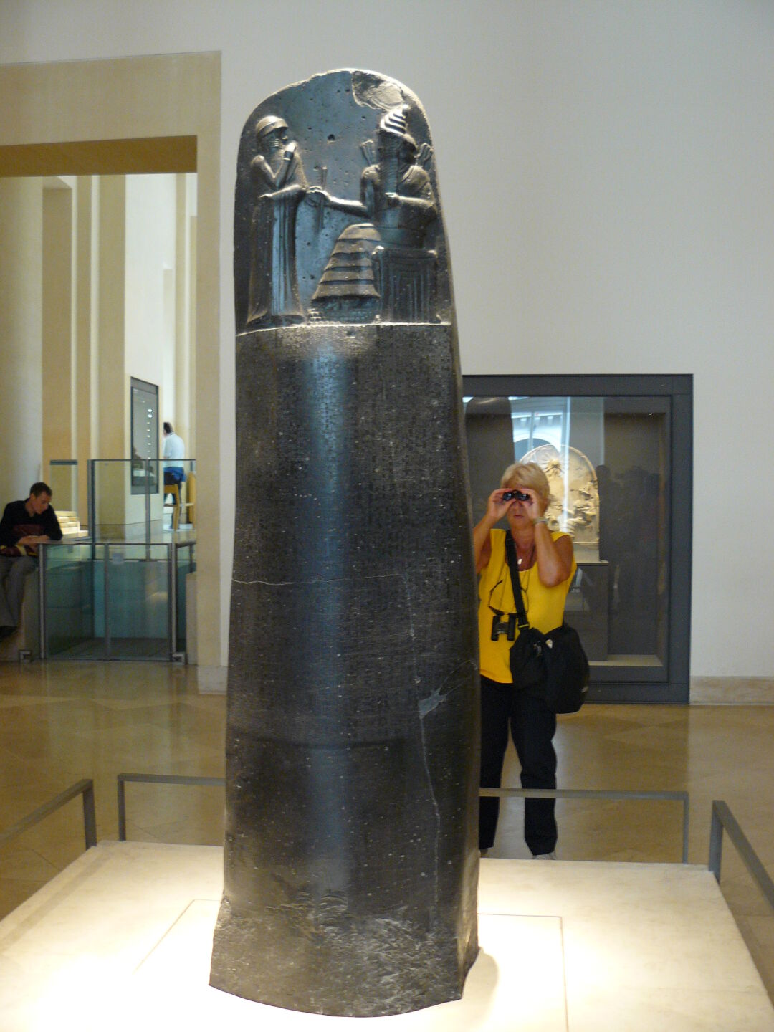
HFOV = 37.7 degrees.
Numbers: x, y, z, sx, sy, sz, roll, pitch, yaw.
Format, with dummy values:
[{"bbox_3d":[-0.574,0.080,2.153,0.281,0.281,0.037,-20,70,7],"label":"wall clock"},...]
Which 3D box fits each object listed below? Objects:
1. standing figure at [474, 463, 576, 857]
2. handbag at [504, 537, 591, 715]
[{"bbox_3d":[0.525,0.610,4.530,0.490,1.630,0.420,1,2,17],"label":"standing figure"},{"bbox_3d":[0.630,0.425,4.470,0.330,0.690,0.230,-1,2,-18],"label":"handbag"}]

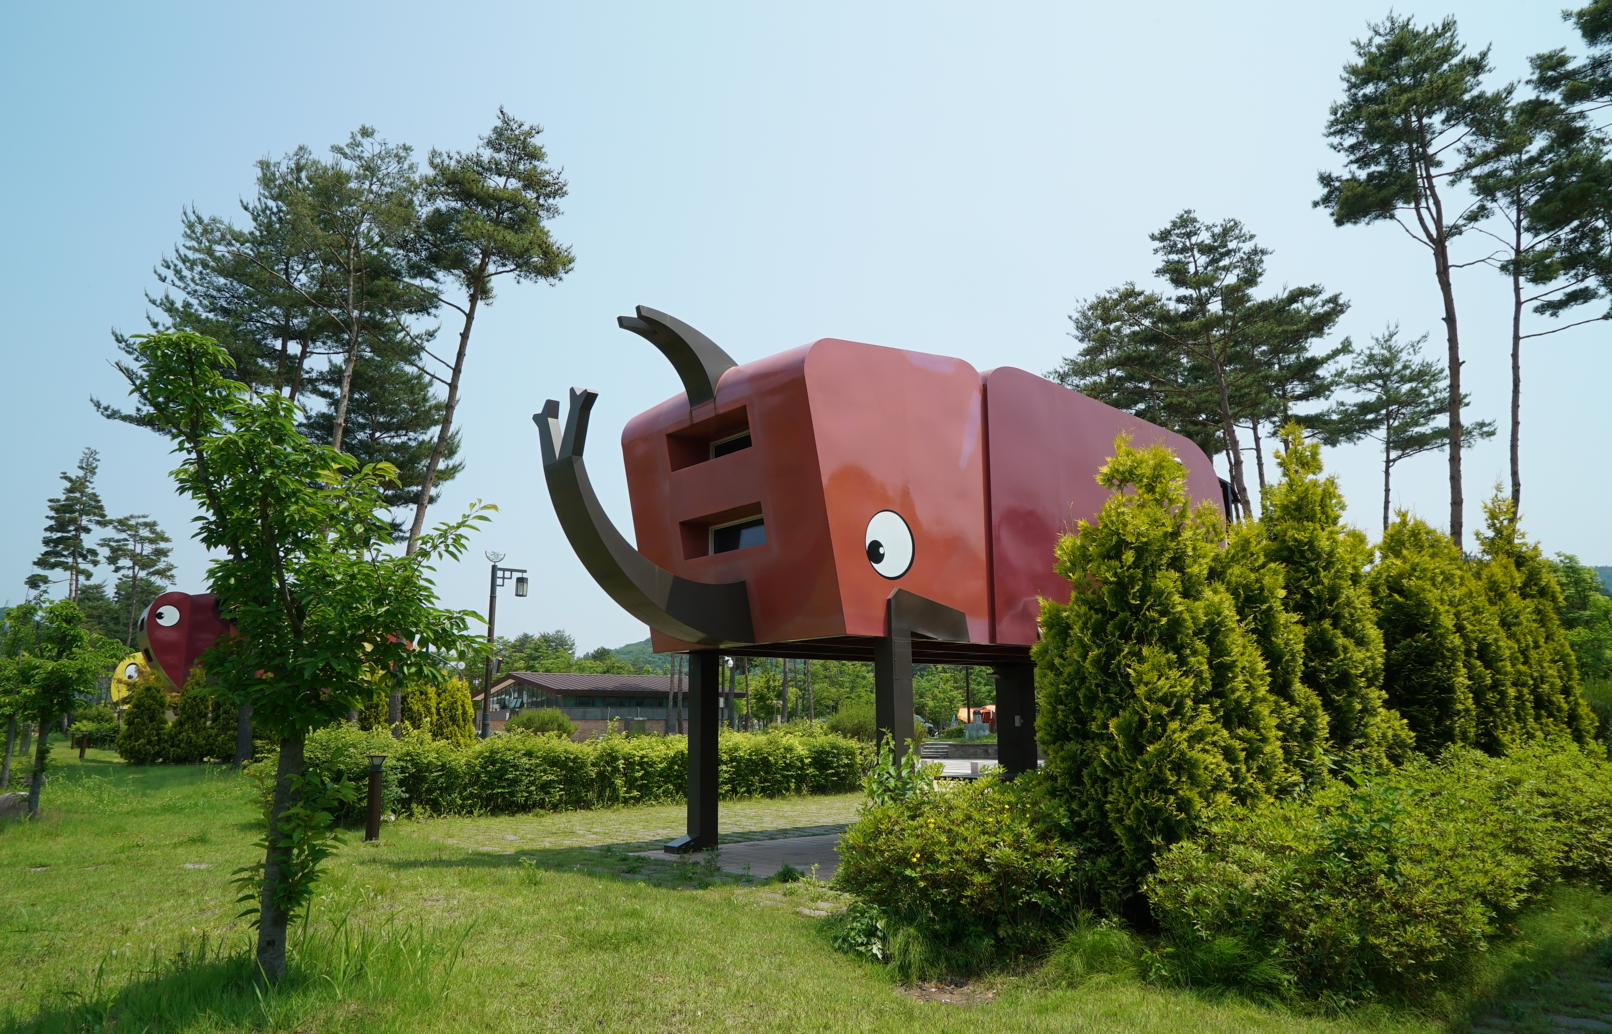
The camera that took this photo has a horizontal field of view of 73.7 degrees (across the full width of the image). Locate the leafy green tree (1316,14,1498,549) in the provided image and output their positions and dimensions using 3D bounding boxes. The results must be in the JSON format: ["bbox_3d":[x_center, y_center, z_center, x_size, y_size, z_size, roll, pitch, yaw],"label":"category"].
[{"bbox_3d":[15.979,-3.703,27.150,4.420,20.080,4.420,-7,-13,31],"label":"leafy green tree"}]

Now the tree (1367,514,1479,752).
[{"bbox_3d":[6.964,1.826,12.159,1.213,3.766,1.213,-6,-12,29],"label":"tree"}]

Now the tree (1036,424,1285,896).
[{"bbox_3d":[2.790,1.171,8.476,1.916,3.730,1.916,-4,-11,18],"label":"tree"}]

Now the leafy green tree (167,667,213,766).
[{"bbox_3d":[-18.021,5.872,31.482,1.186,2.946,1.186,5,-12,-29],"label":"leafy green tree"}]

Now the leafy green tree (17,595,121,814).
[{"bbox_3d":[-13.277,3.372,19.344,1.971,3.770,1.971,7,-13,-33],"label":"leafy green tree"}]

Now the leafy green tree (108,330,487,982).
[{"bbox_3d":[-3.300,0.773,6.887,2.217,4.142,2.217,4,-11,-25],"label":"leafy green tree"}]

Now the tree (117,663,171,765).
[{"bbox_3d":[-27.625,8.226,44.799,2.204,4.041,2.204,6,-13,-31],"label":"tree"}]

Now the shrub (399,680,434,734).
[{"bbox_3d":[-16.751,8.739,46.209,1.732,3.371,1.732,3,-11,-19],"label":"shrub"}]

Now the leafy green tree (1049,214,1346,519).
[{"bbox_3d":[10.122,-0.924,27.068,7.162,14.363,7.162,-4,-11,21],"label":"leafy green tree"}]

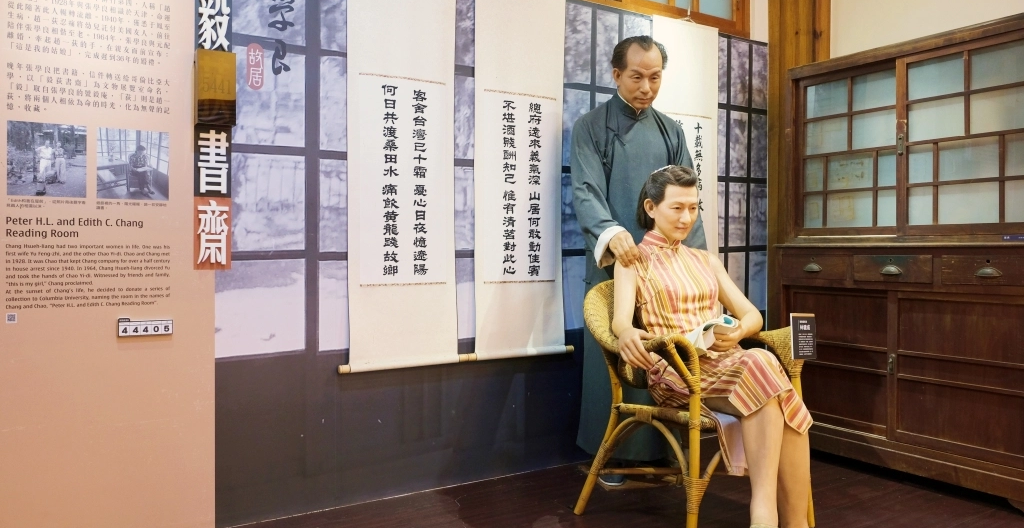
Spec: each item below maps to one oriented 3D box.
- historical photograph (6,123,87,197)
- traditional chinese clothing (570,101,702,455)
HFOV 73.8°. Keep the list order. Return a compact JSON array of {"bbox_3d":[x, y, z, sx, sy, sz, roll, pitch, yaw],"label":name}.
[{"bbox_3d":[-1.266,-0.284,1.862,0.180,0.201,0.010,-1,1,-31],"label":"historical photograph"},{"bbox_3d":[0.480,0.038,2.629,0.597,1.356,0.425,0,1,-19],"label":"traditional chinese clothing"}]

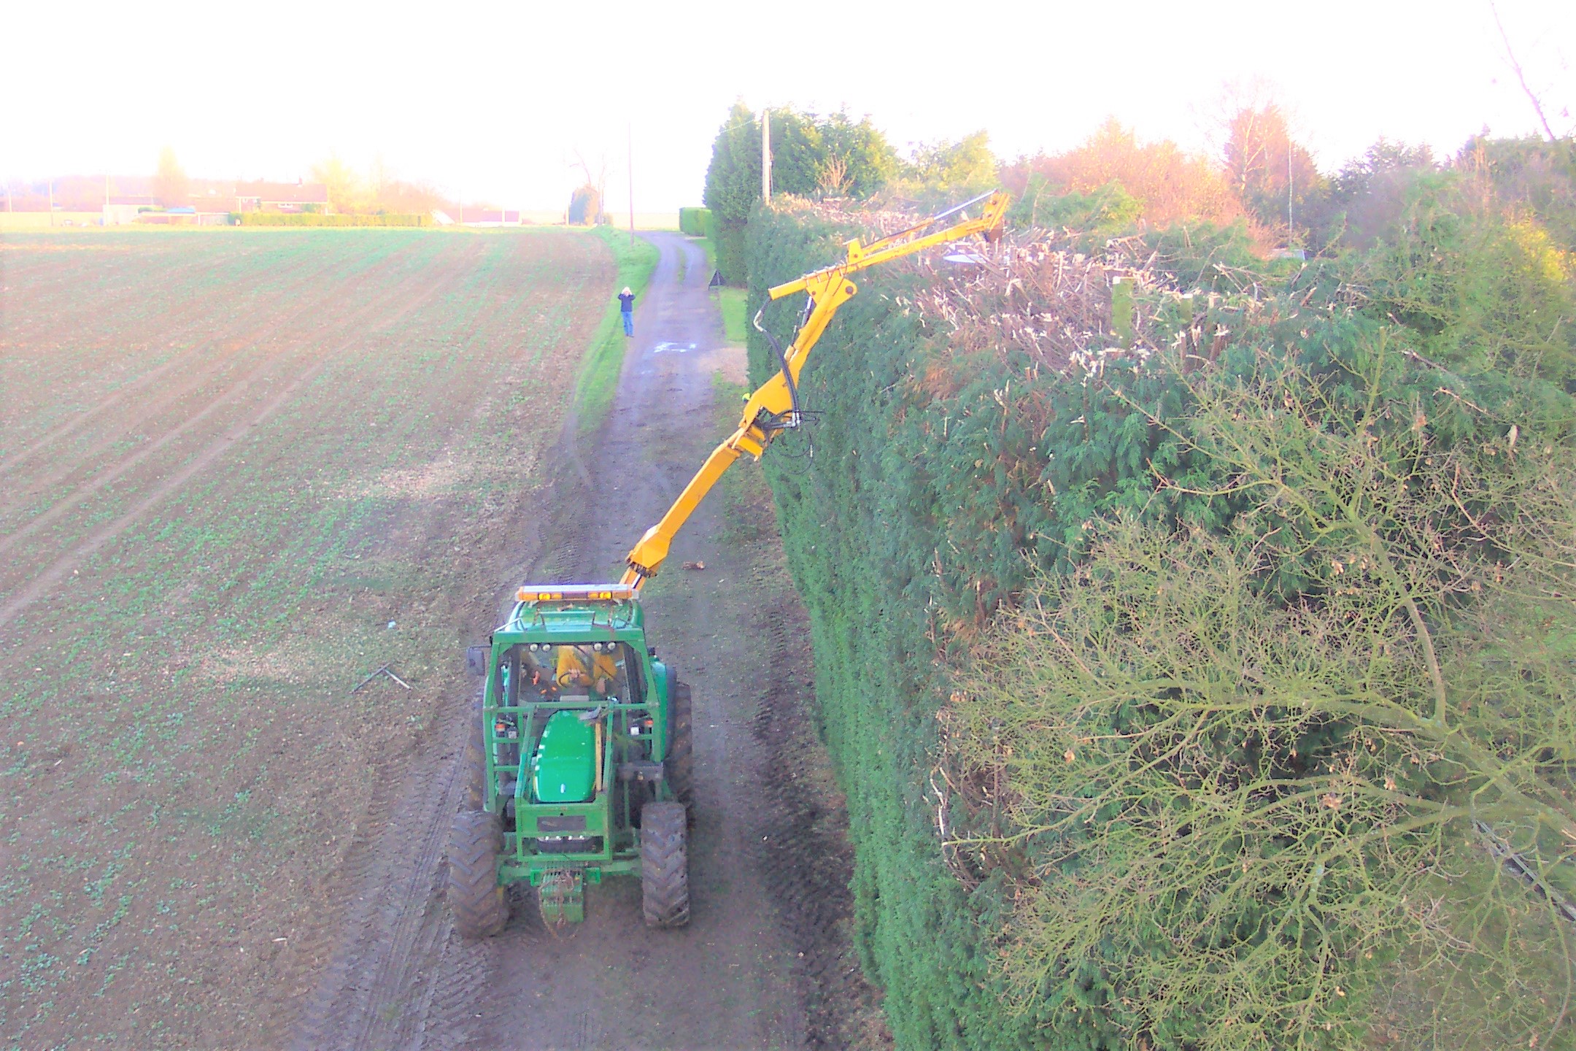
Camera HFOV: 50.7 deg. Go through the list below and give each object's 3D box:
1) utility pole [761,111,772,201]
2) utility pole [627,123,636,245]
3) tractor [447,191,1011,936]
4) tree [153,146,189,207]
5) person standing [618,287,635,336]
[{"bbox_3d":[-0.693,-10.138,56.754,0.220,7.900,0.220,0,11,0],"label":"utility pole"},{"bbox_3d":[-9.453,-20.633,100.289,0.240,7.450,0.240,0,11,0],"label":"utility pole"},{"bbox_3d":[-0.369,0.123,18.542,6.600,7.300,6.300,-1,11,-4],"label":"tractor"},{"bbox_3d":[-97.177,-53.323,260.855,5.700,12.000,5.700,0,11,0],"label":"tree"},{"bbox_3d":[-5.584,-7.425,57.834,0.600,1.740,0.420,-1,11,-5],"label":"person standing"}]

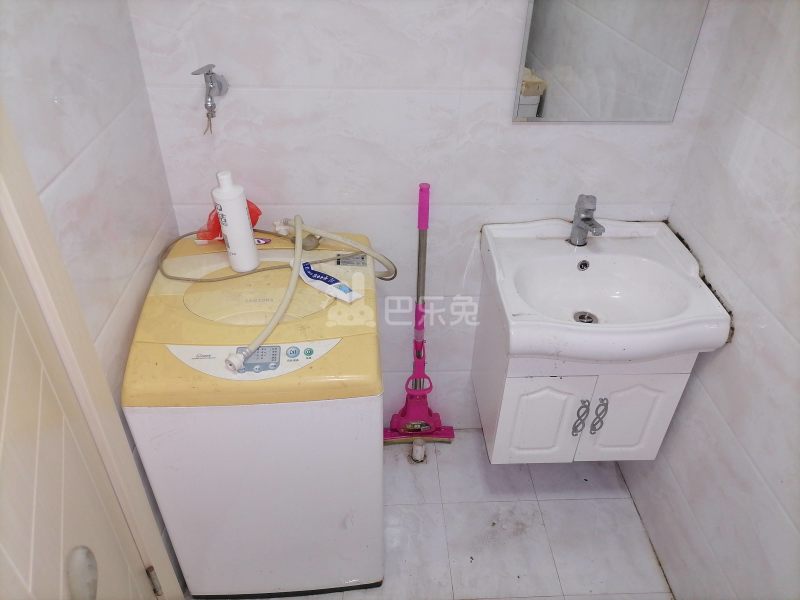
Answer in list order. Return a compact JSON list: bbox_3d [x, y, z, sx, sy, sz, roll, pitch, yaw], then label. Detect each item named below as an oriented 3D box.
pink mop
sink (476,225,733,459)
[{"bbox_3d":[0.061,0.094,1.787,0.250,0.942,0.080,-1,35,-2],"label":"pink mop"},{"bbox_3d":[0.482,0.141,1.619,0.512,0.578,0.440,0,36,-3],"label":"sink"}]

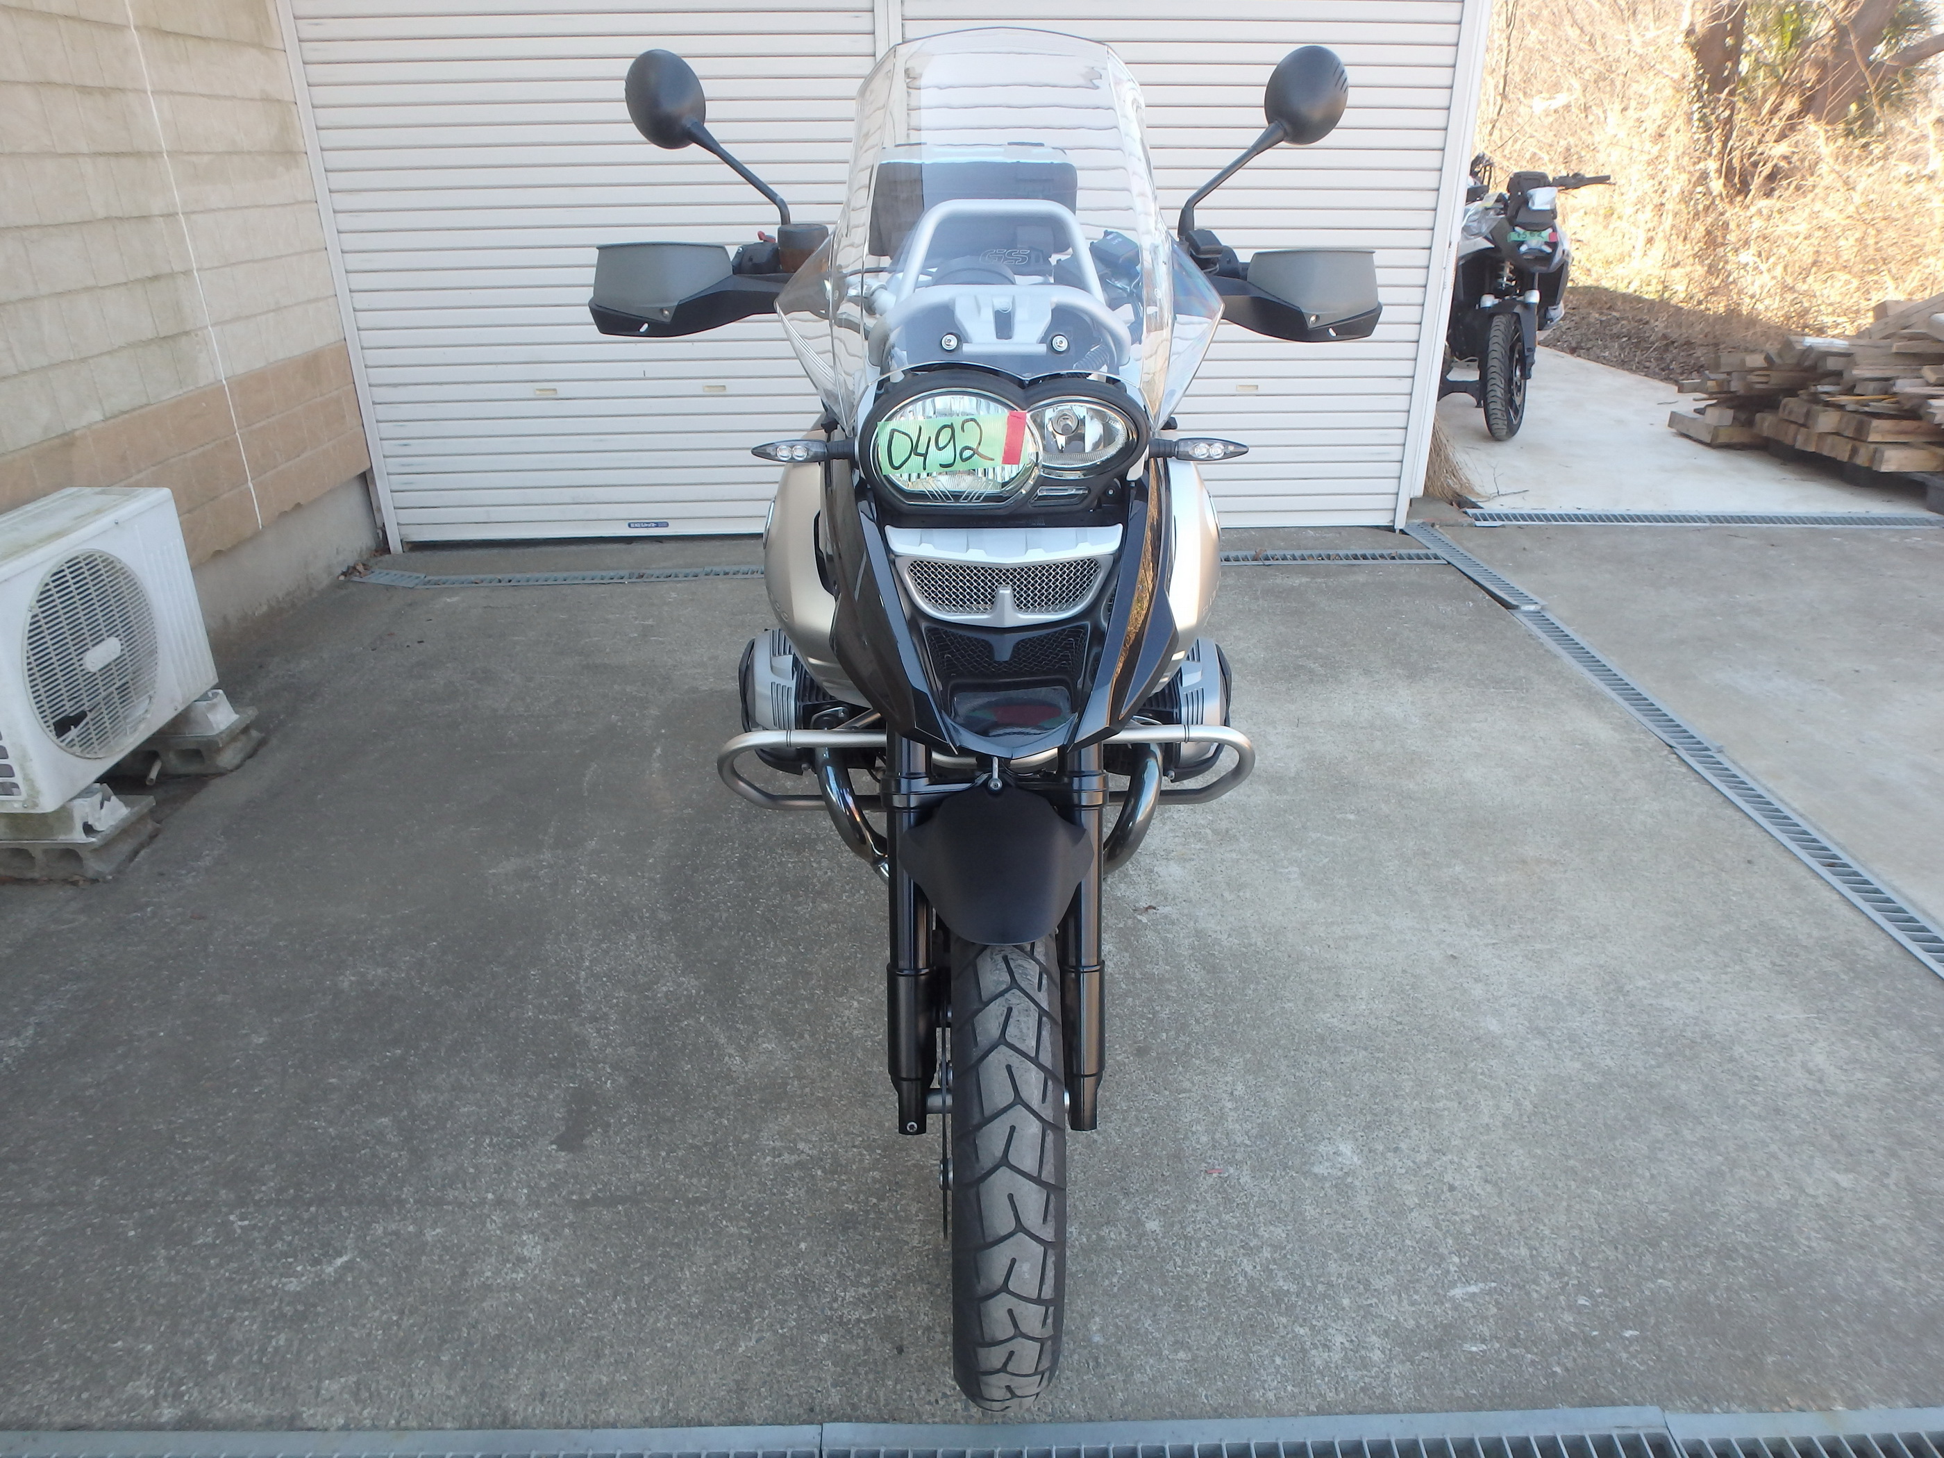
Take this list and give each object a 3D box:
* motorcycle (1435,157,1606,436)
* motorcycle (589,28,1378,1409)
[{"bbox_3d":[2.750,-2.370,6.420,0.900,1.230,2.200,2,26,6],"label":"motorcycle"},{"bbox_3d":[0.024,-0.273,1.997,0.980,1.530,2.260,-1,26,-1],"label":"motorcycle"}]

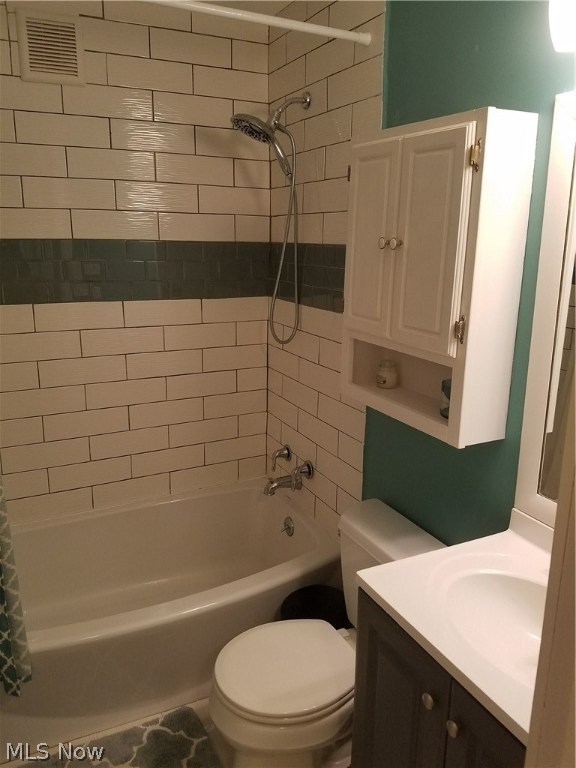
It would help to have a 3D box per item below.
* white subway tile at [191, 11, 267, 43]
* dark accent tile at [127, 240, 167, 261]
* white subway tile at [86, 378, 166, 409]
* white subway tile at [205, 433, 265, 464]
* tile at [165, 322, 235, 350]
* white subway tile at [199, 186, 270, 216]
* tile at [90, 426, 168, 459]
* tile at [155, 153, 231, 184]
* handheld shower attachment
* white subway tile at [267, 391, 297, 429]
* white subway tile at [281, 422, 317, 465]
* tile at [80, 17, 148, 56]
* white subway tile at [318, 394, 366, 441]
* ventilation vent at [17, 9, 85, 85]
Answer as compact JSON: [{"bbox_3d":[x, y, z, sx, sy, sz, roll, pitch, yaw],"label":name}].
[{"bbox_3d":[-0.206,-1.320,2.116,0.294,0.101,0.010,-6,16,-25],"label":"white subway tile"},{"bbox_3d":[-0.541,-0.510,2.202,0.148,0.072,0.010,-7,16,-26],"label":"dark accent tile"},{"bbox_3d":[-0.630,0.036,2.262,0.304,0.101,0.010,-6,16,-25],"label":"white subway tile"},{"bbox_3d":[-0.223,0.284,2.508,0.290,0.099,0.010,-7,16,-26],"label":"white subway tile"},{"bbox_3d":[-0.357,-0.198,2.380,0.310,0.102,0.010,-7,16,-26],"label":"tile"},{"bbox_3d":[-0.222,-0.759,2.389,0.305,0.106,0.010,-7,16,-26],"label":"white subway tile"},{"bbox_3d":[-0.642,0.239,2.350,0.310,0.102,0.010,-7,16,-26],"label":"tile"},{"bbox_3d":[-0.364,-0.847,2.291,0.322,0.106,0.010,-7,16,-26],"label":"tile"},{"bbox_3d":[-0.066,-0.560,2.013,0.286,0.870,0.145,-7,16,-26],"label":"handheld shower attachment"},{"bbox_3d":[-0.018,0.107,2.390,0.010,0.099,0.295,-6,16,-26],"label":"white subway tile"},{"bbox_3d":[0.047,0.242,2.311,0.010,0.101,0.296,-7,16,-26],"label":"white subway tile"},{"bbox_3d":[-0.603,-1.176,1.953,0.270,0.101,0.010,-6,16,-25],"label":"tile"},{"bbox_3d":[0.182,0.113,2.001,0.010,0.101,0.298,-7,16,-26],"label":"white subway tile"},{"bbox_3d":[-0.779,-1.107,1.902,0.193,0.207,0.020,-7,16,-26],"label":"ventilation vent"}]

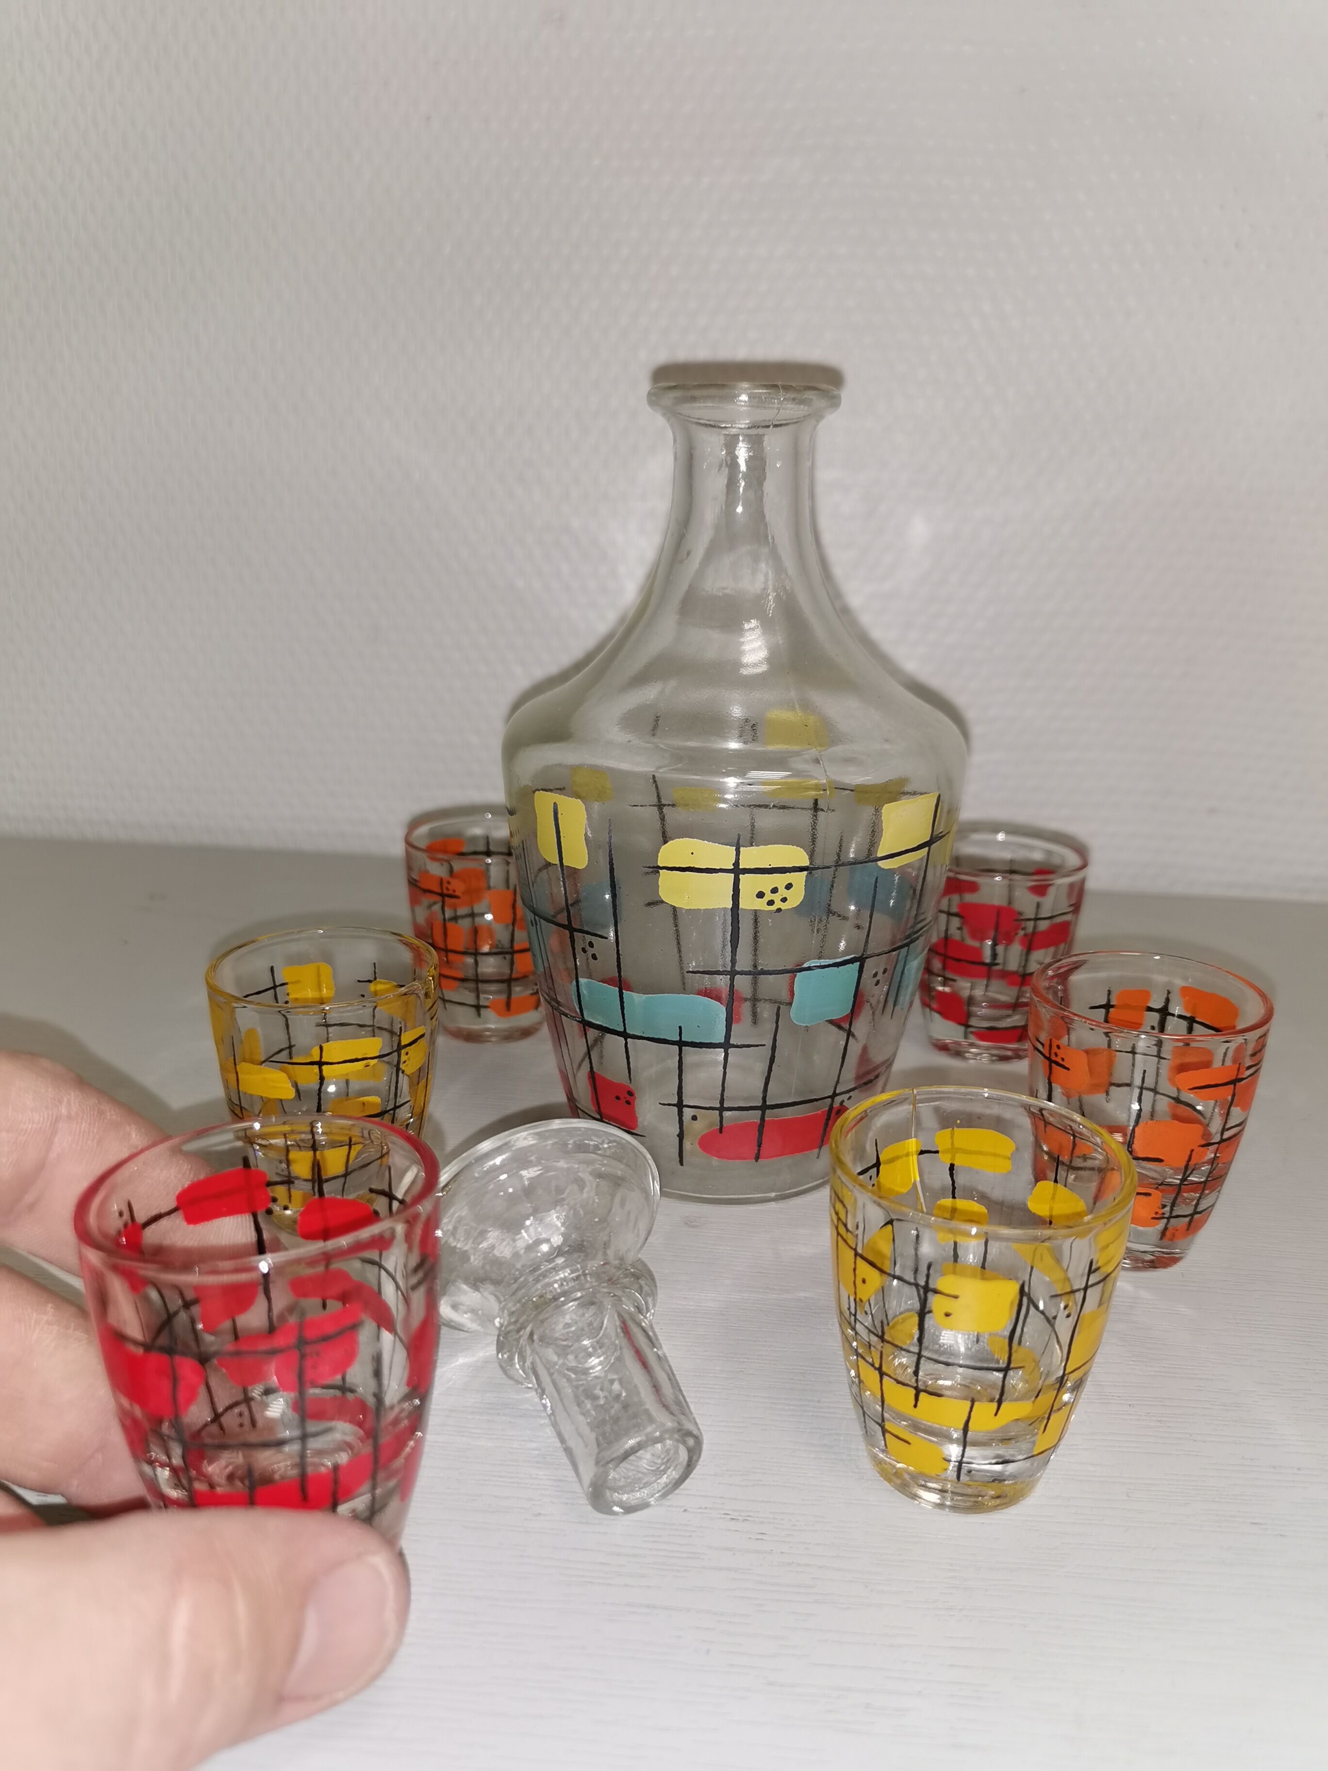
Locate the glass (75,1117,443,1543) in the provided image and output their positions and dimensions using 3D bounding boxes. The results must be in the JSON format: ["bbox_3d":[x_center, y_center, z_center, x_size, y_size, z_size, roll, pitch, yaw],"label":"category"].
[{"bbox_3d":[-0.050,0.063,0.178,0.044,0.052,0.044,-1,15,0],"label":"glass"}]

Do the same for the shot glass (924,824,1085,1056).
[{"bbox_3d":[0.085,0.017,0.361,0.044,0.052,0.044,1,17,0],"label":"shot glass"}]

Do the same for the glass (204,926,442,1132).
[{"bbox_3d":[-0.067,0.041,0.278,0.044,0.052,0.044,1,17,0],"label":"glass"}]

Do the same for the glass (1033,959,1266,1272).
[{"bbox_3d":[0.093,0.045,0.272,0.044,0.052,0.044,1,17,0],"label":"glass"}]

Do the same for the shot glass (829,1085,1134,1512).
[{"bbox_3d":[0.046,0.064,0.210,0.044,0.052,0.044,1,17,0],"label":"shot glass"}]

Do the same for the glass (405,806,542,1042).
[{"bbox_3d":[-0.046,0.013,0.369,0.044,0.052,0.044,1,17,0],"label":"glass"}]

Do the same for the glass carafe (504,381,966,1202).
[{"bbox_3d":[0.015,-0.020,0.293,0.097,0.161,0.097,1,17,0],"label":"glass carafe"}]

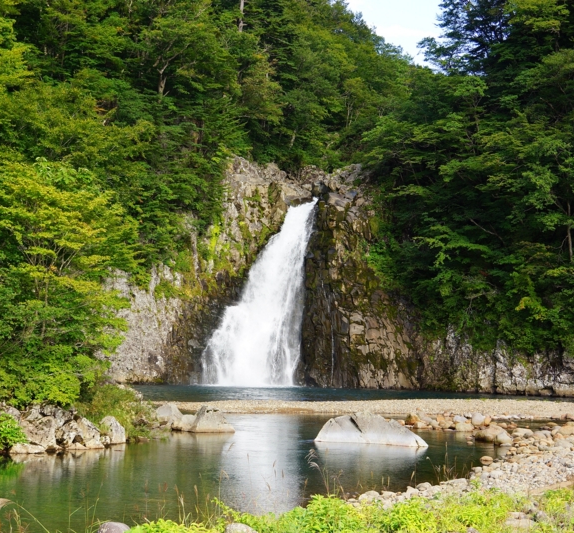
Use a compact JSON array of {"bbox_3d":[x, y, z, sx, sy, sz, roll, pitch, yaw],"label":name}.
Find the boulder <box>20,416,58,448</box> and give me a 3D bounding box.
[{"bbox_3d":[-12.084,8.080,69.000,1.850,1.550,1.500,0,-4,0],"label":"boulder"}]

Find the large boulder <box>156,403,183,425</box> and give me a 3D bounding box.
[{"bbox_3d":[-7.552,9.472,91.000,1.800,1.500,1.500,0,-4,0],"label":"large boulder"}]

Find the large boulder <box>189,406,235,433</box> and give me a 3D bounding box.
[{"bbox_3d":[-4.588,9.313,86.400,2.850,1.570,1.900,0,-4,0],"label":"large boulder"}]

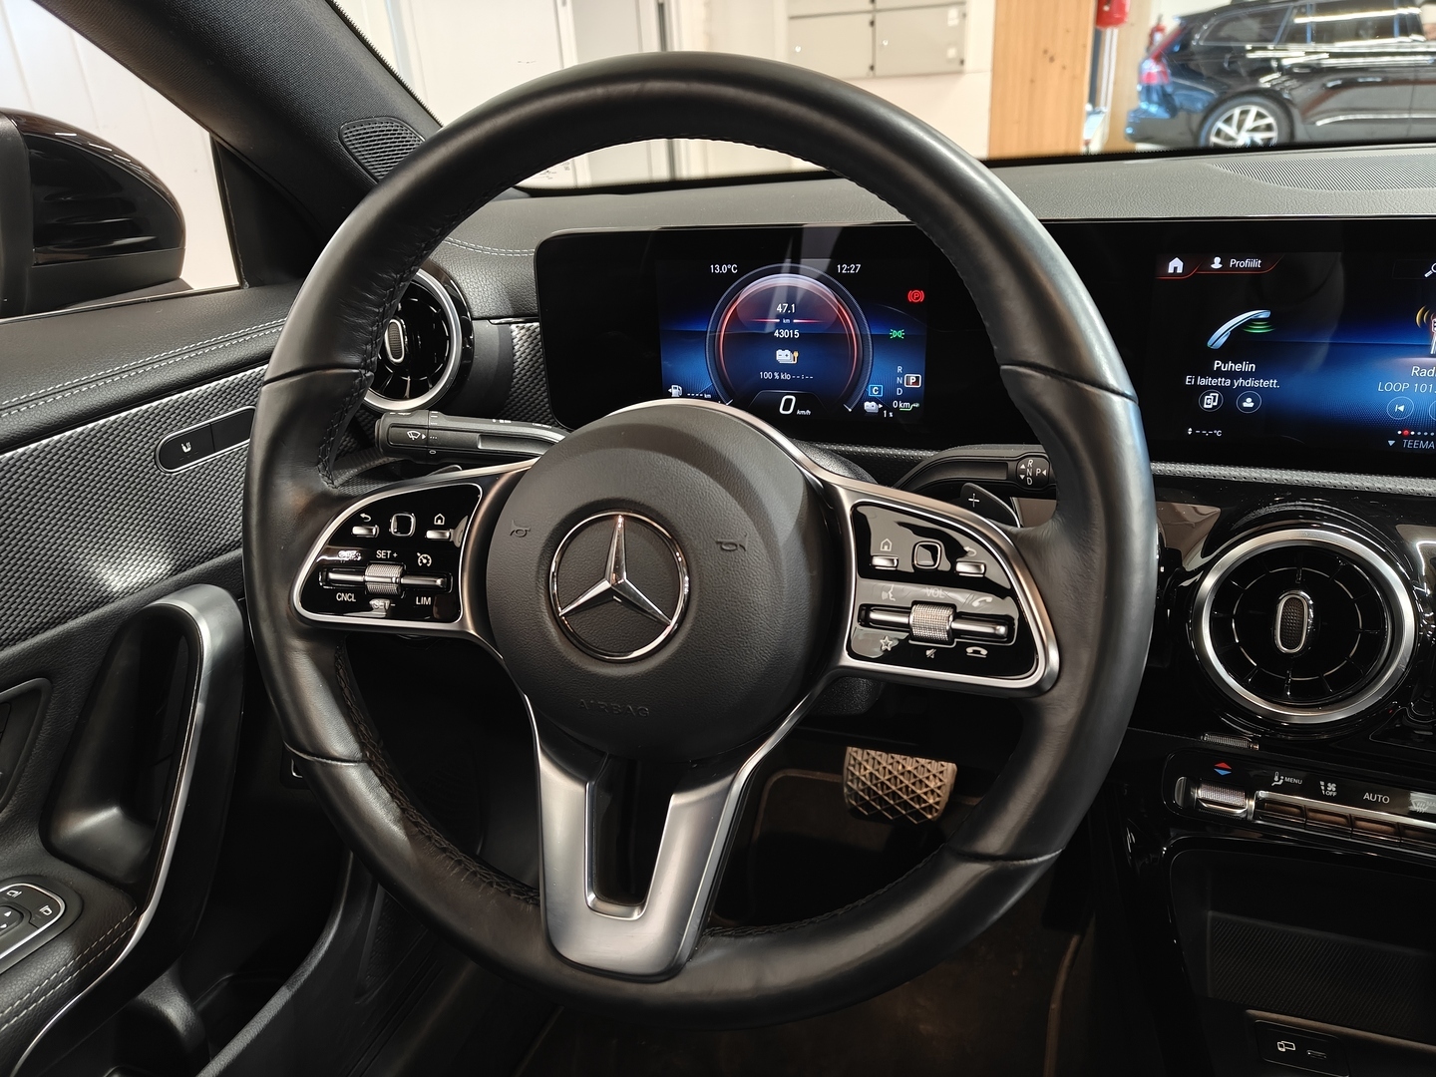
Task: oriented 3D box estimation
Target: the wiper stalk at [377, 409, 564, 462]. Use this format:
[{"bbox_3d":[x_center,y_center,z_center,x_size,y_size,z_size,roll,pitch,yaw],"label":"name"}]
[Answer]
[{"bbox_3d":[-0.103,-0.046,0.457,0.112,0.025,0.027,4,6,18],"label":"wiper stalk"}]

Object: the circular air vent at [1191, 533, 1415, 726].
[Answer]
[{"bbox_3d":[0.284,0.041,0.488,0.095,0.095,0.030,4,-2,18],"label":"circular air vent"}]

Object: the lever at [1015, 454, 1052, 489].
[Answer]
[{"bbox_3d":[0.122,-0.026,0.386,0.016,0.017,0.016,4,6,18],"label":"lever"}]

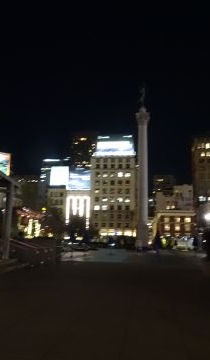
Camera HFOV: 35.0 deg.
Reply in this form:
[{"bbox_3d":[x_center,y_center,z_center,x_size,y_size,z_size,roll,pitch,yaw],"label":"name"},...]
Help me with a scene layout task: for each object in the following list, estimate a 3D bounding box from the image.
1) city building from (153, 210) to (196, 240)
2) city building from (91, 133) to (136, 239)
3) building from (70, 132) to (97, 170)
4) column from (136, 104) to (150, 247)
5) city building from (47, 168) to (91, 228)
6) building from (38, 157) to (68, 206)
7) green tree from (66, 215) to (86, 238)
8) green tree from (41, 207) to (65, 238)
[{"bbox_3d":[30.555,21.323,150.049,16.952,13.572,20.000,0,-10,7],"label":"city building"},{"bbox_3d":[4.878,4.937,156.883,20.832,47.445,22.000,0,-10,7],"label":"city building"},{"bbox_3d":[-26.934,11.646,438.273,32.640,142.790,36.000,0,-10,7],"label":"building"},{"bbox_3d":[6.966,-0.656,60.829,2.569,26.507,2.500,0,-10,7],"label":"column"},{"bbox_3d":[-14.638,12.263,158.936,20.007,33.142,24.000,0,-10,7],"label":"city building"},{"bbox_3d":[-43.317,19.270,307.140,28.323,75.463,28.000,0,-10,7],"label":"building"},{"bbox_3d":[-8.273,14.869,100.552,5.949,8.464,6.000,0,-10,7],"label":"green tree"},{"bbox_3d":[-10.844,10.649,76.248,5.176,8.588,6.400,0,-10,7],"label":"green tree"}]

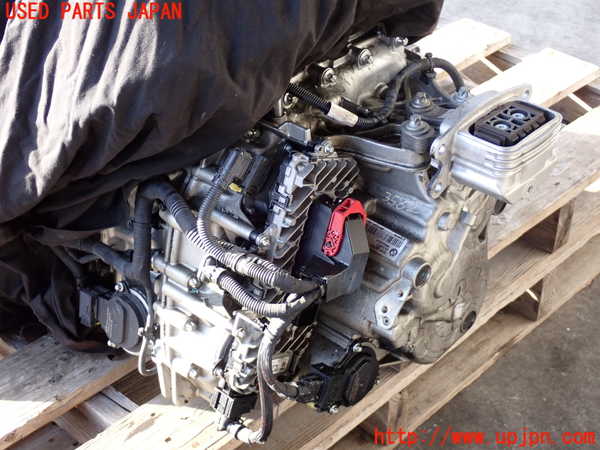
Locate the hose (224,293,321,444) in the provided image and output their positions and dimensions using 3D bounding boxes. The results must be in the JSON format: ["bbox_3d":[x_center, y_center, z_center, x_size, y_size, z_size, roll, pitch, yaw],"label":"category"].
[{"bbox_3d":[-0.033,0.158,1.254,0.080,0.250,0.105,-30,44,-35],"label":"hose"}]

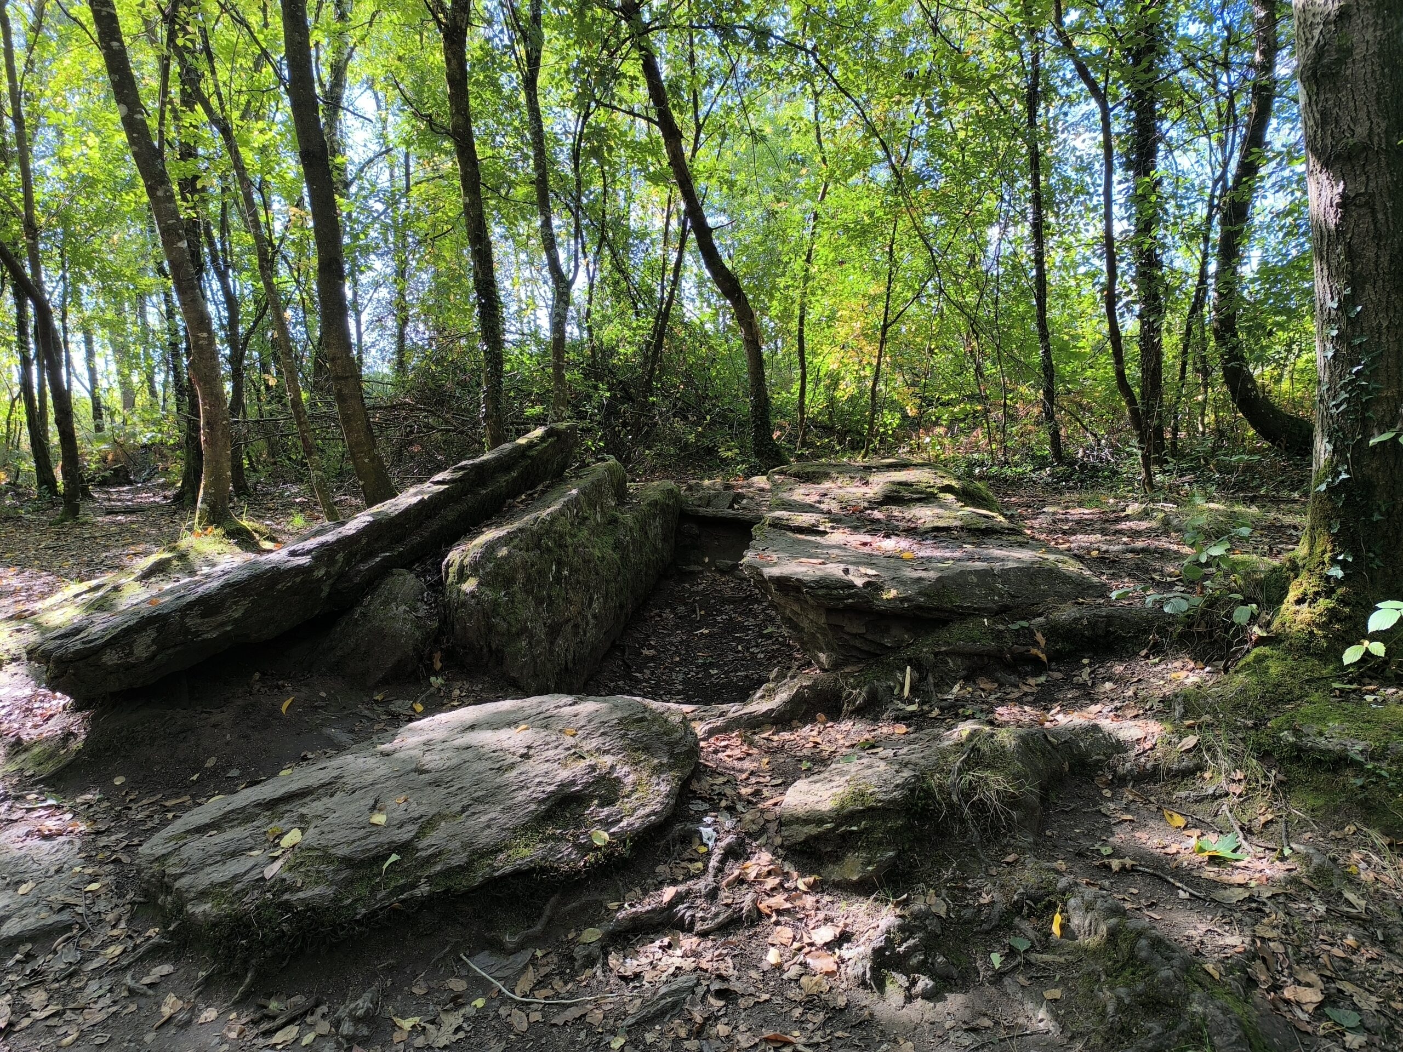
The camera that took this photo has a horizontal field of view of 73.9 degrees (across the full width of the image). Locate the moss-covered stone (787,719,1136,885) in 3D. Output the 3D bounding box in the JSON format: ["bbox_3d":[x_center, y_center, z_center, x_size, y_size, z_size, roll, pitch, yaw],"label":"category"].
[{"bbox_3d":[0.880,0.846,3.183,1.280,0.260,0.550,-5,11,-27],"label":"moss-covered stone"}]

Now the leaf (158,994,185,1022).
[{"bbox_3d":[-1.319,1.199,2.320,0.060,0.018,0.075,-3,7,-25],"label":"leaf"}]

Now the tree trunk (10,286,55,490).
[{"bbox_3d":[-10.021,-2.025,14.000,0.240,3.110,0.240,-9,0,1],"label":"tree trunk"}]

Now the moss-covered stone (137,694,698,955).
[{"bbox_3d":[-0.780,0.838,3.111,1.750,0.330,1.020,-7,12,-37],"label":"moss-covered stone"}]

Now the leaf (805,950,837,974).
[{"bbox_3d":[0.314,1.145,2.450,0.080,0.020,0.080,0,6,0],"label":"leaf"}]

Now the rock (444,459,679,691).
[{"bbox_3d":[-0.700,0.141,5.701,0.760,0.830,2.400,2,10,10],"label":"rock"}]

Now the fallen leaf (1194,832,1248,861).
[{"bbox_3d":[1.670,1.030,3.000,0.160,0.045,0.110,2,6,20],"label":"fallen leaf"}]

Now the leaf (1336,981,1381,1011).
[{"bbox_3d":[1.435,1.023,2.037,0.055,0.020,0.100,-8,12,-39],"label":"leaf"}]

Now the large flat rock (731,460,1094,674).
[{"bbox_3d":[1.220,0.157,6.152,1.950,0.920,2.300,0,6,0],"label":"large flat rock"}]

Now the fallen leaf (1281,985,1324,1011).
[{"bbox_3d":[1.482,1.164,2.300,0.095,0.020,0.070,2,6,20],"label":"fallen leaf"}]

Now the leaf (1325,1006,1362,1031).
[{"bbox_3d":[1.549,1.189,2.250,0.095,0.018,0.060,4,7,30],"label":"leaf"}]

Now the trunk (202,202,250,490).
[{"bbox_3d":[-5.320,-1.868,10.435,0.400,3.200,0.320,0,9,0],"label":"trunk"}]

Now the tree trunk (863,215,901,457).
[{"bbox_3d":[2.440,-2.586,12.545,0.440,3.200,0.300,0,9,0],"label":"tree trunk"}]

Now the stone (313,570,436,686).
[{"bbox_3d":[-1.630,0.467,4.722,0.580,0.500,0.420,-3,10,-15],"label":"stone"}]

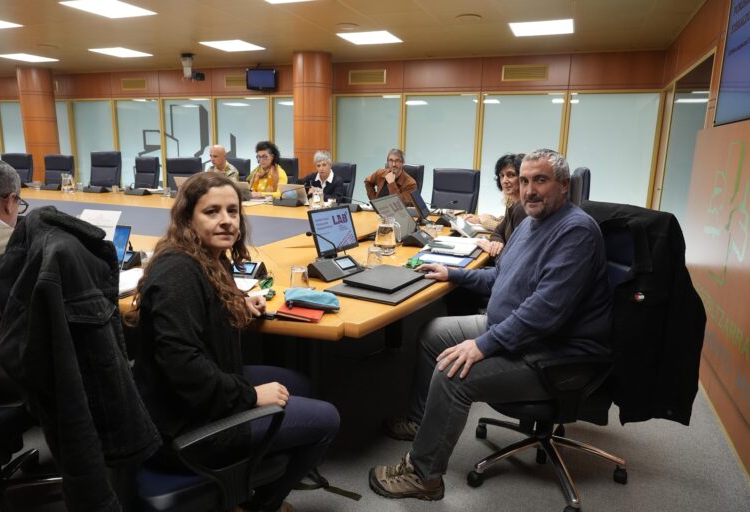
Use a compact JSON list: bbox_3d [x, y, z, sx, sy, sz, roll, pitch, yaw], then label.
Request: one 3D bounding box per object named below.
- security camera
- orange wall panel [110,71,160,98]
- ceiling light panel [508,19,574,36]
[{"bbox_3d":[-2.760,-2.778,7.527,0.150,0.321,0.180,3,11,6],"label":"security camera"},{"bbox_3d":[-4.320,-3.086,9.253,1.140,0.465,0.050,6,12,21],"label":"orange wall panel"},{"bbox_3d":[1.693,-2.307,5.160,0.600,0.040,0.600,6,12,20],"label":"ceiling light panel"}]

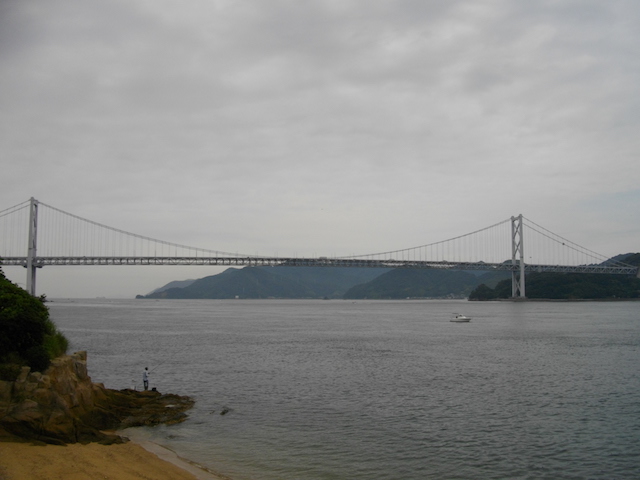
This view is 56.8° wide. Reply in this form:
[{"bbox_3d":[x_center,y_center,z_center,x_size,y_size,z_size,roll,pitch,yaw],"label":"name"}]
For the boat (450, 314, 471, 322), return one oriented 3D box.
[{"bbox_3d":[44.776,24.851,188.000,6.700,2.350,2.400,-1,-6,7],"label":"boat"}]

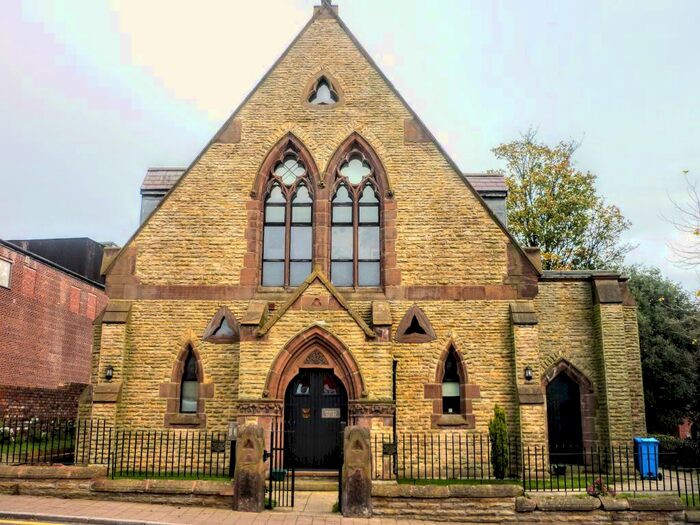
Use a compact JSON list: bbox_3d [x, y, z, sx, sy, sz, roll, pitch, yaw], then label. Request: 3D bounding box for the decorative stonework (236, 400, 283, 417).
[{"bbox_3d":[-2.111,3.477,15.918,1.098,0.368,0.400,0,-11,1],"label":"decorative stonework"}]

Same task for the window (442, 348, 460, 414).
[{"bbox_3d":[2.610,3.071,17.407,0.518,1.738,0.170,0,-11,1],"label":"window"}]

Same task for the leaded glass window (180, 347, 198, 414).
[{"bbox_3d":[-4.195,3.054,17.537,0.481,1.779,0.150,0,-11,1],"label":"leaded glass window"}]

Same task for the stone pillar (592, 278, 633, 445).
[{"bbox_3d":[7.075,2.912,18.231,0.637,5.140,0.760,0,-11,1],"label":"stone pillar"}]

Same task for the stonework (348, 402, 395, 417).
[{"bbox_3d":[0.526,3.479,15.872,1.092,0.344,0.400,0,-11,1],"label":"stonework"}]

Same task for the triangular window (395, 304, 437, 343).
[{"bbox_3d":[1.750,1.619,17.636,1.052,1.003,0.250,0,-12,0],"label":"triangular window"}]

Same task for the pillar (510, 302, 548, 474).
[{"bbox_3d":[4.456,3.068,16.760,0.586,4.308,0.780,0,-11,1],"label":"pillar"}]

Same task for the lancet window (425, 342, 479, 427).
[{"bbox_3d":[2.812,3.364,18.477,1.489,2.387,0.250,0,-10,0],"label":"lancet window"}]

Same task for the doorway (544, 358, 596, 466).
[{"bbox_3d":[6.232,4.271,19.181,1.540,2.979,0.400,0,-12,0],"label":"doorway"}]

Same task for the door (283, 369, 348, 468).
[{"bbox_3d":[-0.785,3.556,15.192,1.411,2.261,0.120,0,-12,0],"label":"door"}]

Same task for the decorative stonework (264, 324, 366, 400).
[{"bbox_3d":[-0.779,2.279,15.212,2.302,1.700,0.400,0,-12,0],"label":"decorative stonework"}]

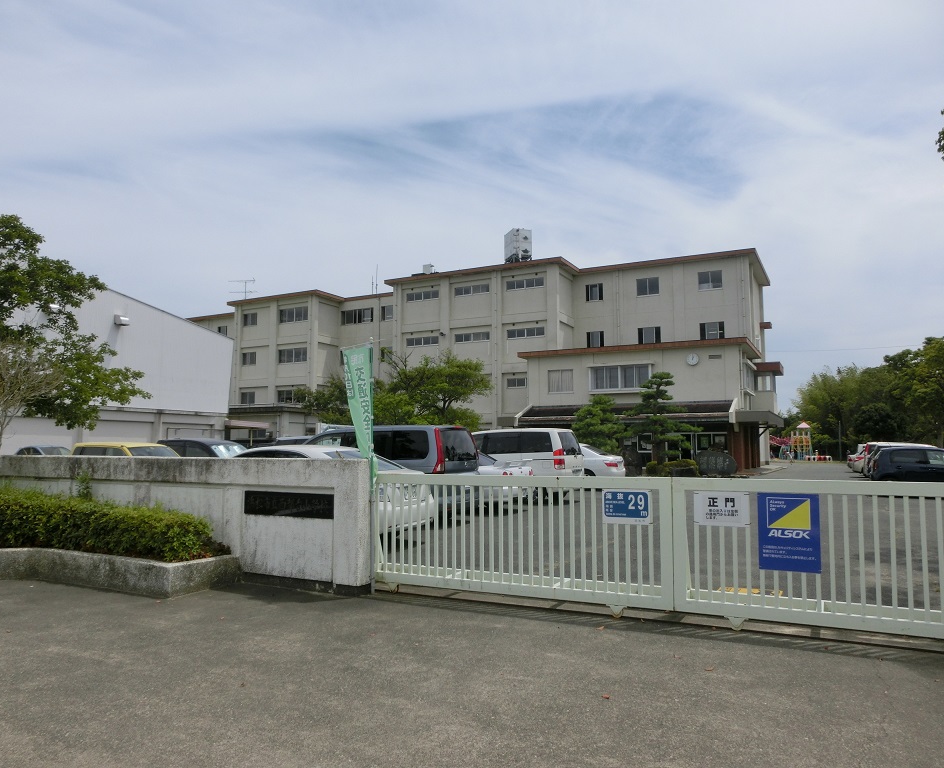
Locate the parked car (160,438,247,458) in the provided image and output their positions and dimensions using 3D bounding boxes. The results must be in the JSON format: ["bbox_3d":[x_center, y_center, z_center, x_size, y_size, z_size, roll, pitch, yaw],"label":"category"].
[{"bbox_3d":[-7.421,2.372,19.918,3.700,1.640,1.580,-3,-6,27],"label":"parked car"}]

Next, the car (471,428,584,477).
[{"bbox_3d":[0.722,2.259,20.114,4.620,1.860,1.700,-3,-6,28],"label":"car"}]

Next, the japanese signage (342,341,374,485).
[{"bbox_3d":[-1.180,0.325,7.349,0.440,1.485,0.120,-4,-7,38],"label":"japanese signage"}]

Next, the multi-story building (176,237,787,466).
[{"bbox_3d":[-4.795,-0.399,63.531,59.500,14.800,13.500,-3,-6,28],"label":"multi-story building"}]

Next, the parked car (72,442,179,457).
[{"bbox_3d":[-8.690,2.286,18.155,3.450,1.580,1.500,-3,-6,27],"label":"parked car"}]

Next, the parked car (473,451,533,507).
[{"bbox_3d":[-0.902,2.302,17.810,4.580,1.370,1.740,-3,-6,28],"label":"parked car"}]

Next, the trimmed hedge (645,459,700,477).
[{"bbox_3d":[9.435,3.901,33.245,2.400,0.900,1.300,-3,-6,28],"label":"trimmed hedge"}]

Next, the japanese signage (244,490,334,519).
[{"bbox_3d":[-1.940,1.274,7.491,1.205,0.244,0.040,-3,-6,26],"label":"japanese signage"}]

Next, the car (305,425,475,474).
[{"bbox_3d":[-2.244,1.828,14.765,4.650,1.840,1.700,-3,-6,29],"label":"car"}]

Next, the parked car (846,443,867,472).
[{"bbox_3d":[22.868,4.032,38.010,4.400,1.480,1.700,-3,-6,28],"label":"parked car"}]

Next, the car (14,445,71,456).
[{"bbox_3d":[-19.238,3.494,31.816,4.400,1.460,1.700,-3,-6,28],"label":"car"}]

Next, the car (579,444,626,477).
[{"bbox_3d":[2.819,2.715,23.944,4.560,1.470,1.700,-3,-6,27],"label":"car"}]

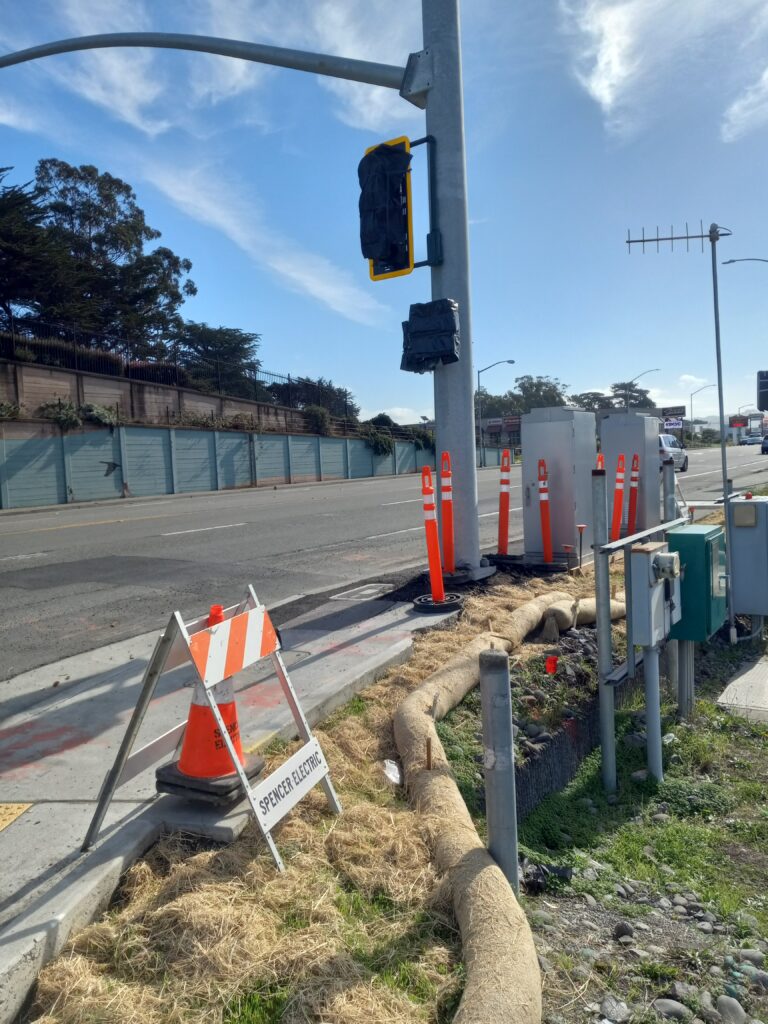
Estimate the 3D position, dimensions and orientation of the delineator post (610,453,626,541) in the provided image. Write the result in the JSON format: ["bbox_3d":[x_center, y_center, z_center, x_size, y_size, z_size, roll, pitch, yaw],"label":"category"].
[{"bbox_3d":[2.803,-0.184,9.568,0.100,1.045,0.100,5,4,27],"label":"delineator post"}]

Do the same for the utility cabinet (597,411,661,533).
[{"bbox_3d":[3.490,-0.520,11.250,0.620,1.640,0.750,0,4,29],"label":"utility cabinet"}]

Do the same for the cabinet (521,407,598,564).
[{"bbox_3d":[2.010,-0.285,9.120,0.620,1.680,0.770,0,4,29],"label":"cabinet"}]

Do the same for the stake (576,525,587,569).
[{"bbox_3d":[1.948,0.341,7.887,0.090,0.436,0.090,2,4,28],"label":"stake"}]

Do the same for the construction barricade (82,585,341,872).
[{"bbox_3d":[-0.625,0.765,3.060,0.770,0.880,0.610,0,3,16],"label":"construction barricade"}]

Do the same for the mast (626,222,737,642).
[{"bbox_3d":[2.901,-0.697,7.619,0.968,3.969,0.120,-4,4,7],"label":"mast"}]

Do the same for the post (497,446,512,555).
[{"bbox_3d":[1.164,-0.089,7.669,0.100,1.038,0.100,3,4,28],"label":"post"}]

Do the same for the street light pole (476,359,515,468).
[{"bbox_3d":[10.552,-9.231,74.938,3.700,10.000,0.350,0,4,27],"label":"street light pole"}]

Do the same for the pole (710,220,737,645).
[{"bbox_3d":[3.227,-0.718,7.578,0.080,3.969,0.080,-4,4,7],"label":"pole"}]

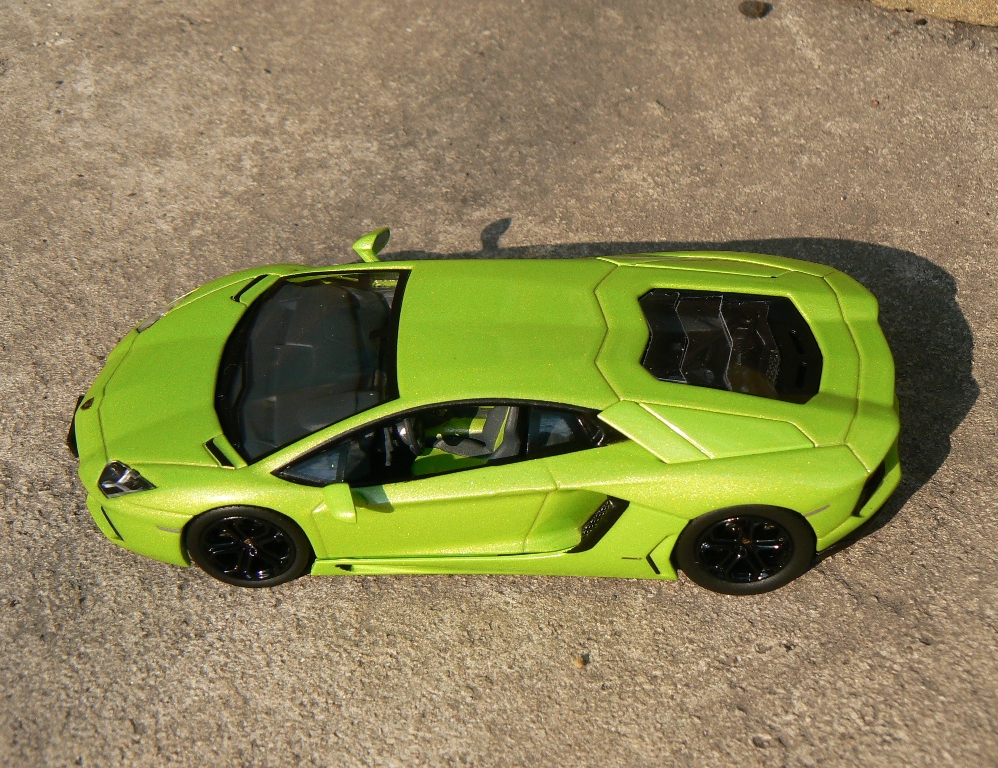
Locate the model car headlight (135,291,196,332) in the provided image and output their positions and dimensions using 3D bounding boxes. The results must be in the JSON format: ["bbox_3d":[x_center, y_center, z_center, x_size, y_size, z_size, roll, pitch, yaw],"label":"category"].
[{"bbox_3d":[-0.084,-0.017,0.478,0.015,0.007,0.013,0,43,2],"label":"model car headlight"}]

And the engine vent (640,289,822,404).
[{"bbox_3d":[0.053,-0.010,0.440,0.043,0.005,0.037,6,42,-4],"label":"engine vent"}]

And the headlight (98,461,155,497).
[{"bbox_3d":[-0.085,0.022,0.436,0.015,0.007,0.013,0,43,2],"label":"headlight"}]

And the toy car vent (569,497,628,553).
[{"bbox_3d":[0.023,0.031,0.427,0.014,0.018,0.005,8,44,11],"label":"toy car vent"}]

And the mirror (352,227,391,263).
[{"bbox_3d":[-0.032,-0.034,0.480,0.010,0.008,0.010,0,43,2],"label":"mirror"}]

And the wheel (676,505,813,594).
[{"bbox_3d":[0.055,0.034,0.431,0.031,0.031,0.013,0,43,2],"label":"wheel"}]

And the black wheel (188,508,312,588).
[{"bbox_3d":[-0.057,0.034,0.436,0.028,0.028,0.011,0,43,2],"label":"black wheel"}]

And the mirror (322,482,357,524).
[{"bbox_3d":[-0.035,0.024,0.417,0.010,0.008,0.010,0,43,2],"label":"mirror"}]

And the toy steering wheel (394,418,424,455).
[{"bbox_3d":[-0.021,0.010,0.440,0.004,0.013,0.013,-18,40,17],"label":"toy steering wheel"}]

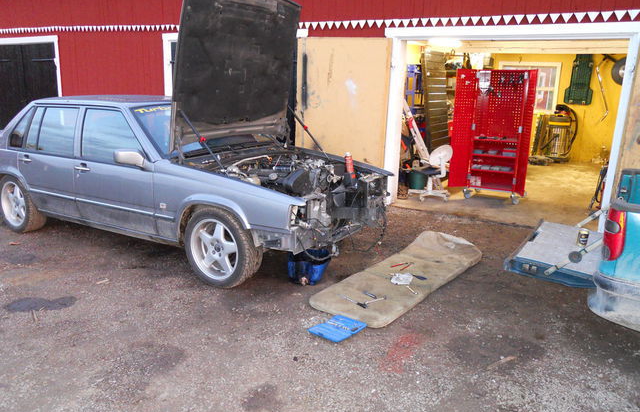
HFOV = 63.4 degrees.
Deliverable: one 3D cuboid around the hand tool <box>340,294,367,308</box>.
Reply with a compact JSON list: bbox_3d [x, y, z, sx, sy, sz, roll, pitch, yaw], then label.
[{"bbox_3d":[0.242,0.688,3.734,0.033,0.030,0.286,-11,18,-40],"label":"hand tool"}]

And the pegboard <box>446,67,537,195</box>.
[{"bbox_3d":[2.475,-1.026,7.304,1.042,1.720,0.594,9,16,30],"label":"pegboard"}]

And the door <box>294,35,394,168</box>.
[{"bbox_3d":[0.291,-1.125,6.870,1.210,2.090,0.060,3,14,10],"label":"door"}]

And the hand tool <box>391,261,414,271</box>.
[{"bbox_3d":[0.731,0.517,4.471,0.245,0.020,0.119,-11,18,-41],"label":"hand tool"}]

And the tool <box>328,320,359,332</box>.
[{"bbox_3d":[0.152,0.813,3.499,0.232,0.027,0.036,9,16,30],"label":"tool"}]

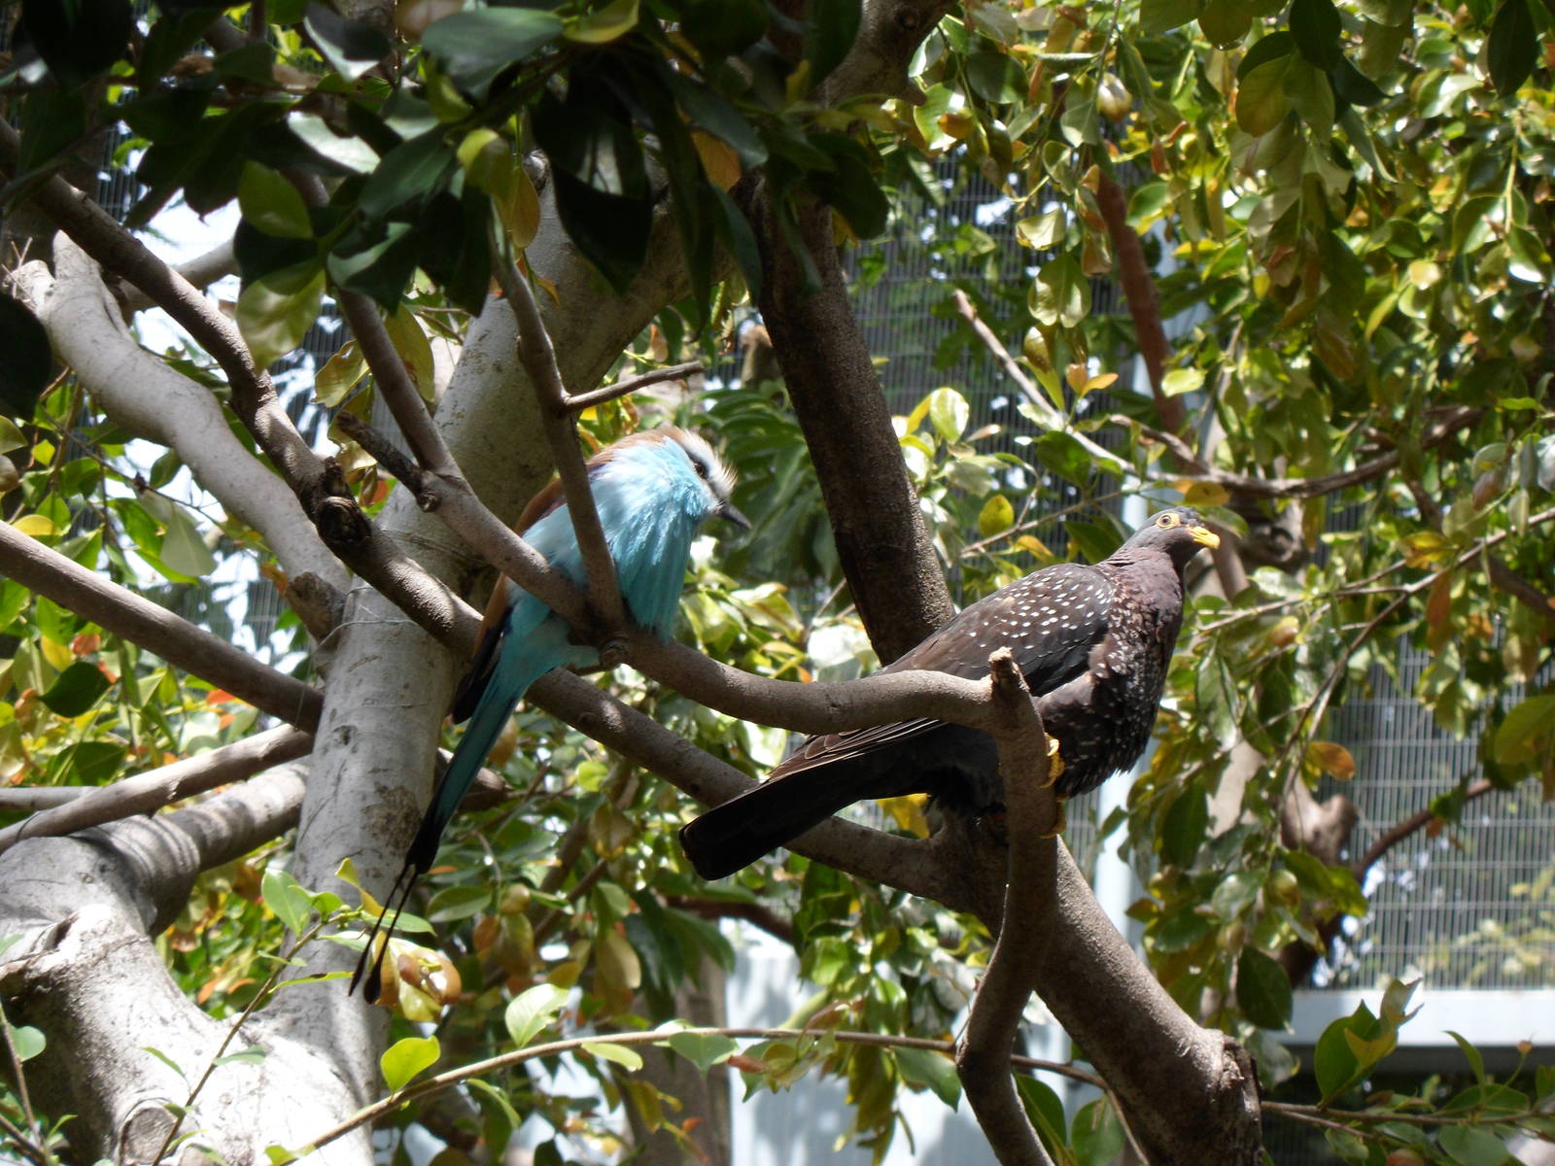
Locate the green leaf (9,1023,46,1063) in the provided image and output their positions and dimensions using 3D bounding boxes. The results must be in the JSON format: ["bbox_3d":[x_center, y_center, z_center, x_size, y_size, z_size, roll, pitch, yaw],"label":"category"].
[{"bbox_3d":[-0.445,0.272,7.181,0.022,0.025,0.011,35,-17,5],"label":"green leaf"}]

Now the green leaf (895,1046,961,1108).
[{"bbox_3d":[0.091,0.302,7.400,0.054,0.030,0.016,45,-16,6],"label":"green leaf"}]

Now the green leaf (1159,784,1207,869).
[{"bbox_3d":[0.265,0.159,7.900,0.029,0.055,0.014,13,-11,7],"label":"green leaf"}]

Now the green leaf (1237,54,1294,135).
[{"bbox_3d":[0.306,-0.306,7.600,0.036,0.056,0.015,25,-11,2],"label":"green leaf"}]

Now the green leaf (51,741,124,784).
[{"bbox_3d":[-0.438,0.114,7.687,0.051,0.031,0.011,-22,15,6],"label":"green leaf"}]

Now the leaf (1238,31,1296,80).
[{"bbox_3d":[0.316,-0.337,7.786,0.050,0.032,0.011,-40,-12,-3],"label":"leaf"}]

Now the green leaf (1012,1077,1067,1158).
[{"bbox_3d":[0.159,0.323,7.341,0.028,0.058,0.011,-31,7,11],"label":"green leaf"}]

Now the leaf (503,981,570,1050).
[{"bbox_3d":[-0.145,0.260,7.300,0.033,0.047,0.018,34,-10,16],"label":"leaf"}]

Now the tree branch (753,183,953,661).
[{"bbox_3d":[0.046,-0.095,7.400,0.052,0.315,0.052,-15,-10,0],"label":"tree branch"}]

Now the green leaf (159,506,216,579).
[{"bbox_3d":[-0.374,-0.026,7.691,0.034,0.050,0.011,-15,18,-1],"label":"green leaf"}]

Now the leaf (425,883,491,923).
[{"bbox_3d":[-0.206,0.206,7.795,0.046,0.026,0.011,-23,-20,-9],"label":"leaf"}]

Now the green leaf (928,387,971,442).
[{"bbox_3d":[0.115,-0.113,8.198,0.030,0.041,0.011,-11,-18,8],"label":"green leaf"}]

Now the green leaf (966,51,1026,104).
[{"bbox_3d":[0.142,-0.329,7.900,0.044,0.034,0.016,45,0,13],"label":"green leaf"}]

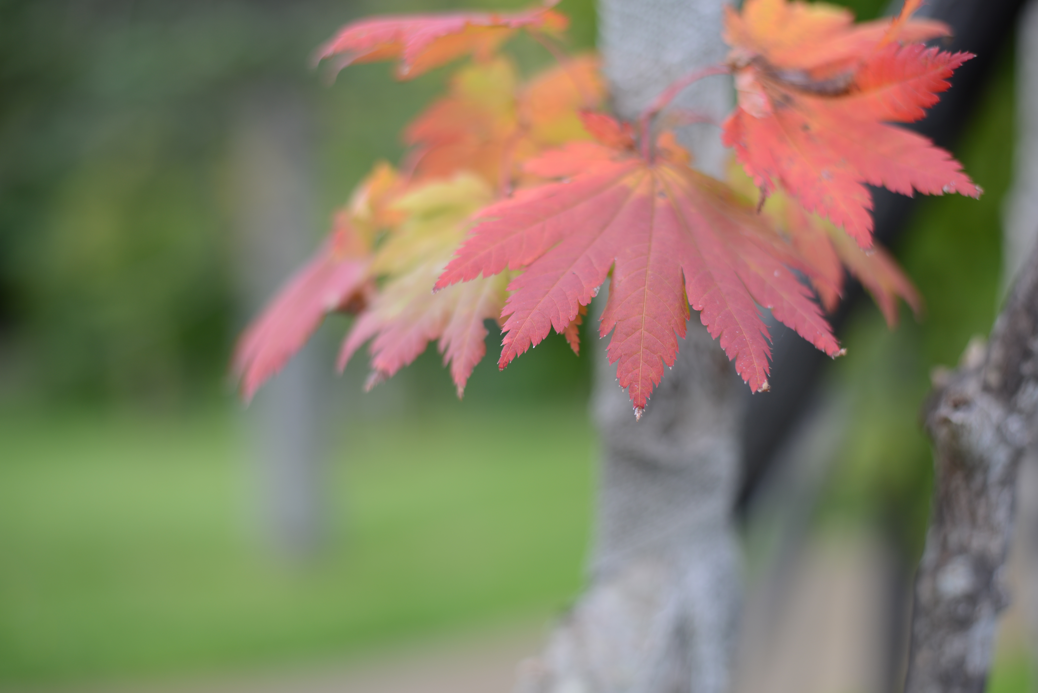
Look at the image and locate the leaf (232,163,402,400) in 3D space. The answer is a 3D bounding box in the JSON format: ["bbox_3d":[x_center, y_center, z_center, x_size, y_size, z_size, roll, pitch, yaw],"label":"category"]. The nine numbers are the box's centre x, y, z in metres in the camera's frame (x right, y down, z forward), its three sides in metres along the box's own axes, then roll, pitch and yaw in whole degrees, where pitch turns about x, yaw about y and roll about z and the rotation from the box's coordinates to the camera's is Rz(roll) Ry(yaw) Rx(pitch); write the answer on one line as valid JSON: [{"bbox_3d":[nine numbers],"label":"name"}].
[{"bbox_3d":[-0.083,-0.026,0.590,0.070,0.095,0.040,24,-10,45],"label":"leaf"}]

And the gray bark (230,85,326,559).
[{"bbox_3d":[-1.573,-0.163,9.500,0.480,3.150,0.480,-3,0,0],"label":"gray bark"}]

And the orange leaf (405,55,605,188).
[{"bbox_3d":[-0.006,-0.096,0.620,0.088,0.062,0.050,0,-21,0],"label":"orange leaf"}]

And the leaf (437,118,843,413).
[{"bbox_3d":[0.041,-0.028,0.485,0.135,0.112,0.038,0,-33,0],"label":"leaf"}]

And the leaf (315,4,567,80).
[{"bbox_3d":[-0.029,-0.114,0.540,0.085,0.030,0.080,1,3,27],"label":"leaf"}]

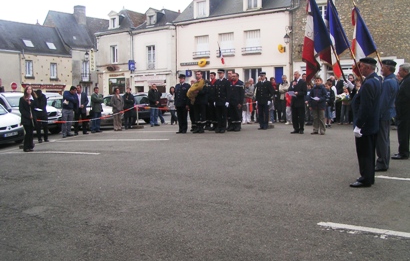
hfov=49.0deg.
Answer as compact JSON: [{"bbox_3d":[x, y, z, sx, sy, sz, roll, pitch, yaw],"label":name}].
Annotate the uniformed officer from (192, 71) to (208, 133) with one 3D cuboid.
[{"bbox_3d":[-0.120,-0.803,12.850,0.530,1.770,0.420,1,5,16],"label":"uniformed officer"}]

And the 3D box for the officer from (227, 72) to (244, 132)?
[{"bbox_3d":[0.946,-0.832,13.443,0.540,1.760,0.360,3,5,32],"label":"officer"}]

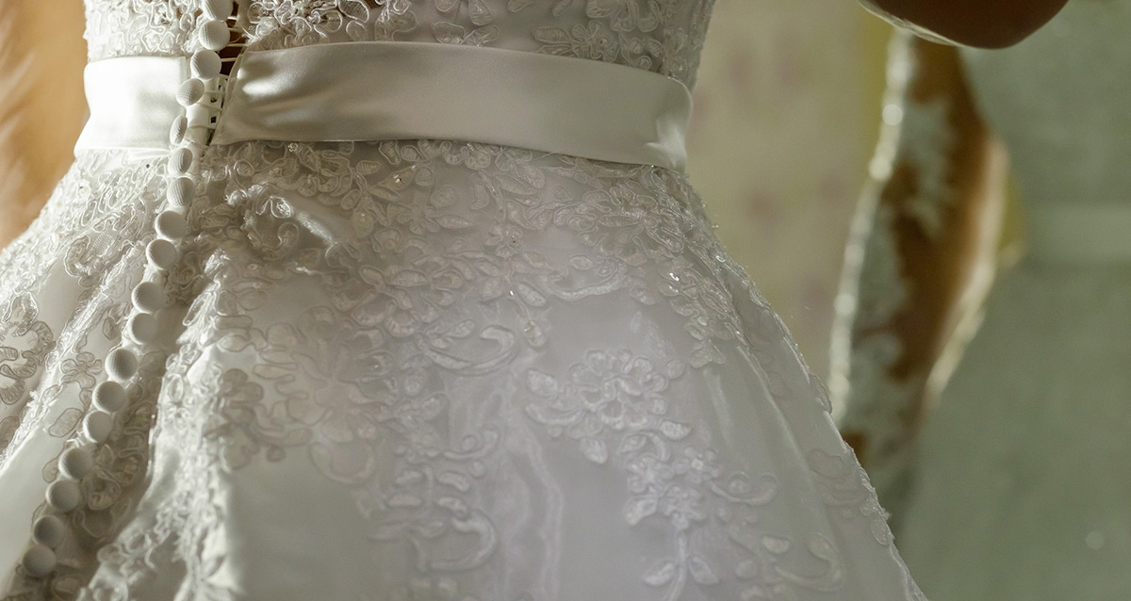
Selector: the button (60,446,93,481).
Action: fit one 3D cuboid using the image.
[{"bbox_3d":[-0.176,0.058,0.950,0.012,0.012,0.006,4,-12,-11],"label":"button"}]

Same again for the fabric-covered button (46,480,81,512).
[{"bbox_3d":[-0.180,0.070,0.946,0.012,0.012,0.006,4,-12,-10],"label":"fabric-covered button"}]

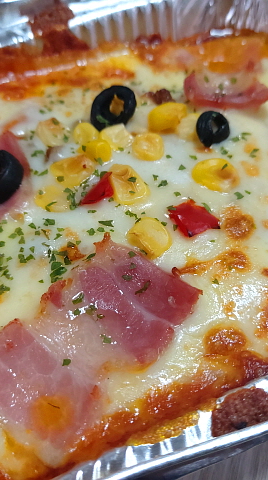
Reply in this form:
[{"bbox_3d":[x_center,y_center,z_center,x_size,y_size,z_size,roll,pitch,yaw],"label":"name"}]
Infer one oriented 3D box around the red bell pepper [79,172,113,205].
[{"bbox_3d":[-0.011,-0.016,0.144,0.005,0.006,0.014,29,57,11],"label":"red bell pepper"}]

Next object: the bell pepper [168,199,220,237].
[{"bbox_3d":[0.019,-0.007,0.143,0.012,0.005,0.012,-26,64,-23],"label":"bell pepper"}]

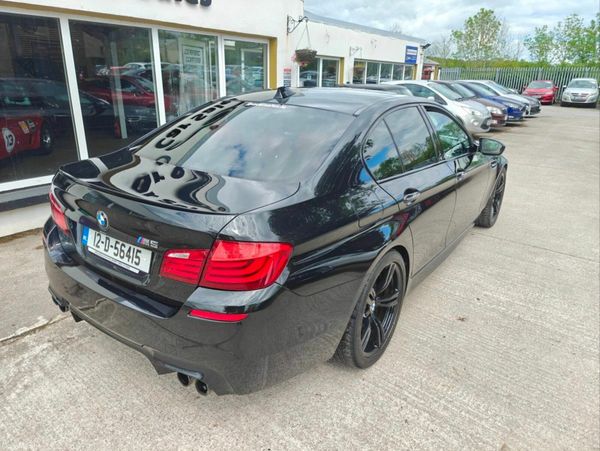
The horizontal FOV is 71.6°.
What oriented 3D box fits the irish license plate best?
[{"bbox_3d":[-0.849,0.100,1.901,0.520,0.111,0.020,13,8,33],"label":"irish license plate"}]

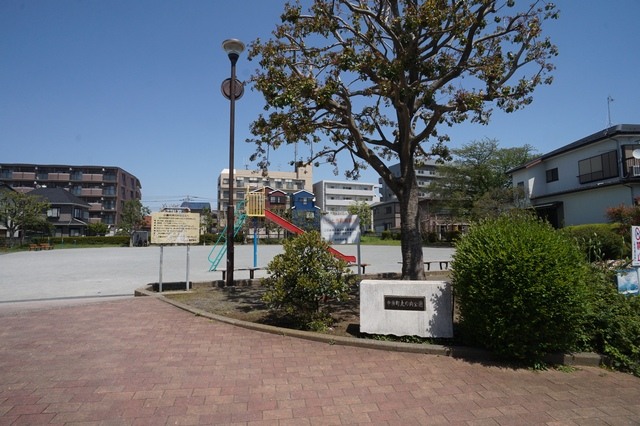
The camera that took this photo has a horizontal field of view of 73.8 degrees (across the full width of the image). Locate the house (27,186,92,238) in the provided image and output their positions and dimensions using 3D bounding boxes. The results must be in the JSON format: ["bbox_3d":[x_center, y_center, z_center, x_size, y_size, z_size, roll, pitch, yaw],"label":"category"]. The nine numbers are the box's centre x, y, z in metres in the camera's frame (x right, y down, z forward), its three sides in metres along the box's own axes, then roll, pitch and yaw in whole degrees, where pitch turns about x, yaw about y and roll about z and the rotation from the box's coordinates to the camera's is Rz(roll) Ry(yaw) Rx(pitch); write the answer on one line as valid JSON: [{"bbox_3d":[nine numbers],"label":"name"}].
[{"bbox_3d":[-37.600,0.546,60.572,7.900,8.000,7.200,1,-3,-10],"label":"house"}]

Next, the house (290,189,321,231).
[{"bbox_3d":[-3.000,0.901,78.582,5.100,9.400,8.000,1,-3,-14],"label":"house"}]

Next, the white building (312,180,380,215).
[{"bbox_3d":[7.000,-0.002,118.704,16.800,15.900,11.000,1,-4,-20],"label":"white building"}]

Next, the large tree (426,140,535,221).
[{"bbox_3d":[17.200,-2.067,44.197,10.800,11.300,10.300,0,-3,0],"label":"large tree"}]

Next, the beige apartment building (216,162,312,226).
[{"bbox_3d":[-15.200,-3.700,116.500,25.000,17.300,10.500,1,-4,-20],"label":"beige apartment building"}]

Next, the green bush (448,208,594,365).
[{"bbox_3d":[2.040,0.672,4.368,1.320,1.370,1.300,0,-3,0],"label":"green bush"}]

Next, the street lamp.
[{"bbox_3d":[-1.690,-0.966,8.120,0.420,4.720,0.420,0,-3,0],"label":"street lamp"}]

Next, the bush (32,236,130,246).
[{"bbox_3d":[-30.000,3.551,52.883,12.500,1.100,1.000,1,-3,-10],"label":"bush"}]

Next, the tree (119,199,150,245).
[{"bbox_3d":[-21.750,1.105,50.021,3.500,5.650,3.500,0,-3,0],"label":"tree"}]

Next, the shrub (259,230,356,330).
[{"bbox_3d":[-0.150,0.738,5.066,1.120,1.080,1.100,0,-3,0],"label":"shrub"}]

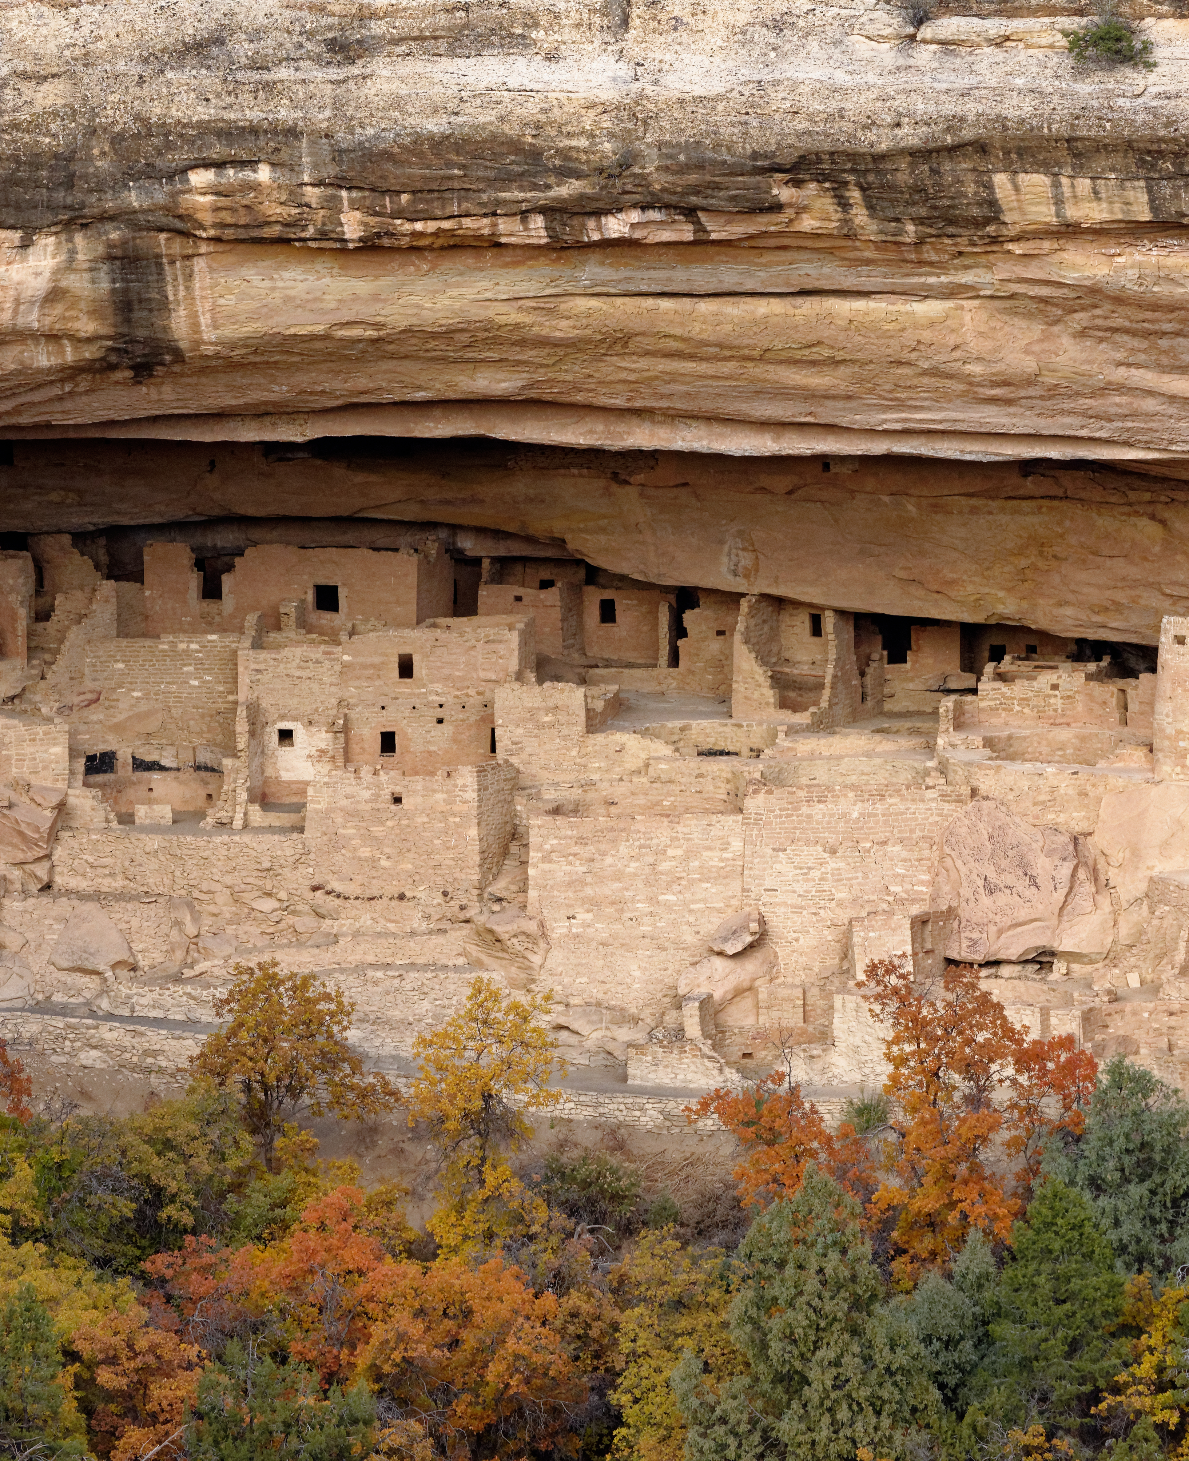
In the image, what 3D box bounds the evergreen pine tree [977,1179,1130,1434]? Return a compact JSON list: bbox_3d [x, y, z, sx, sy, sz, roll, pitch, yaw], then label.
[{"bbox_3d":[12.651,15.917,294.328,4.070,7.160,3.940,0,8,0],"label":"evergreen pine tree"}]

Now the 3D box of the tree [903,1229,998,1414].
[{"bbox_3d":[9.870,16.445,295.312,2.610,5.140,2.660,0,8,0],"label":"tree"}]

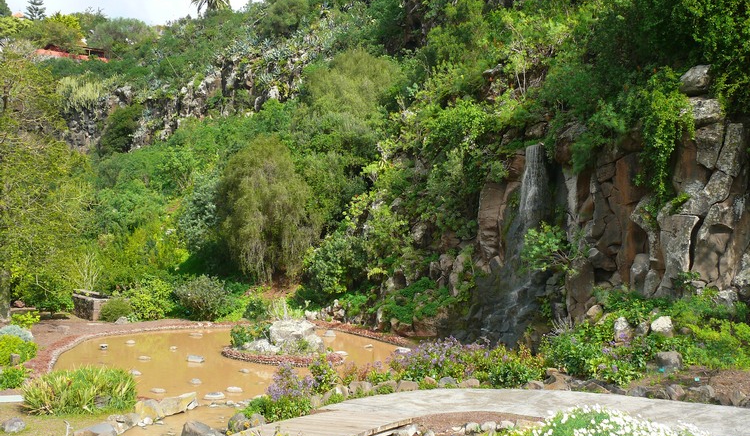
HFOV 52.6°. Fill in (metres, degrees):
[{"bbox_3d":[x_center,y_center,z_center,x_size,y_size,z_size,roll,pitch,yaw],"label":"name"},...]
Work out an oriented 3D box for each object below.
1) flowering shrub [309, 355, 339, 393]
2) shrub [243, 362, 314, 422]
[{"bbox_3d":[-0.890,2.740,13.100,0.550,0.720,0.520,0,2,0],"label":"flowering shrub"},{"bbox_3d":[-1.560,2.760,12.250,1.150,0.880,0.950,0,2,0],"label":"shrub"}]

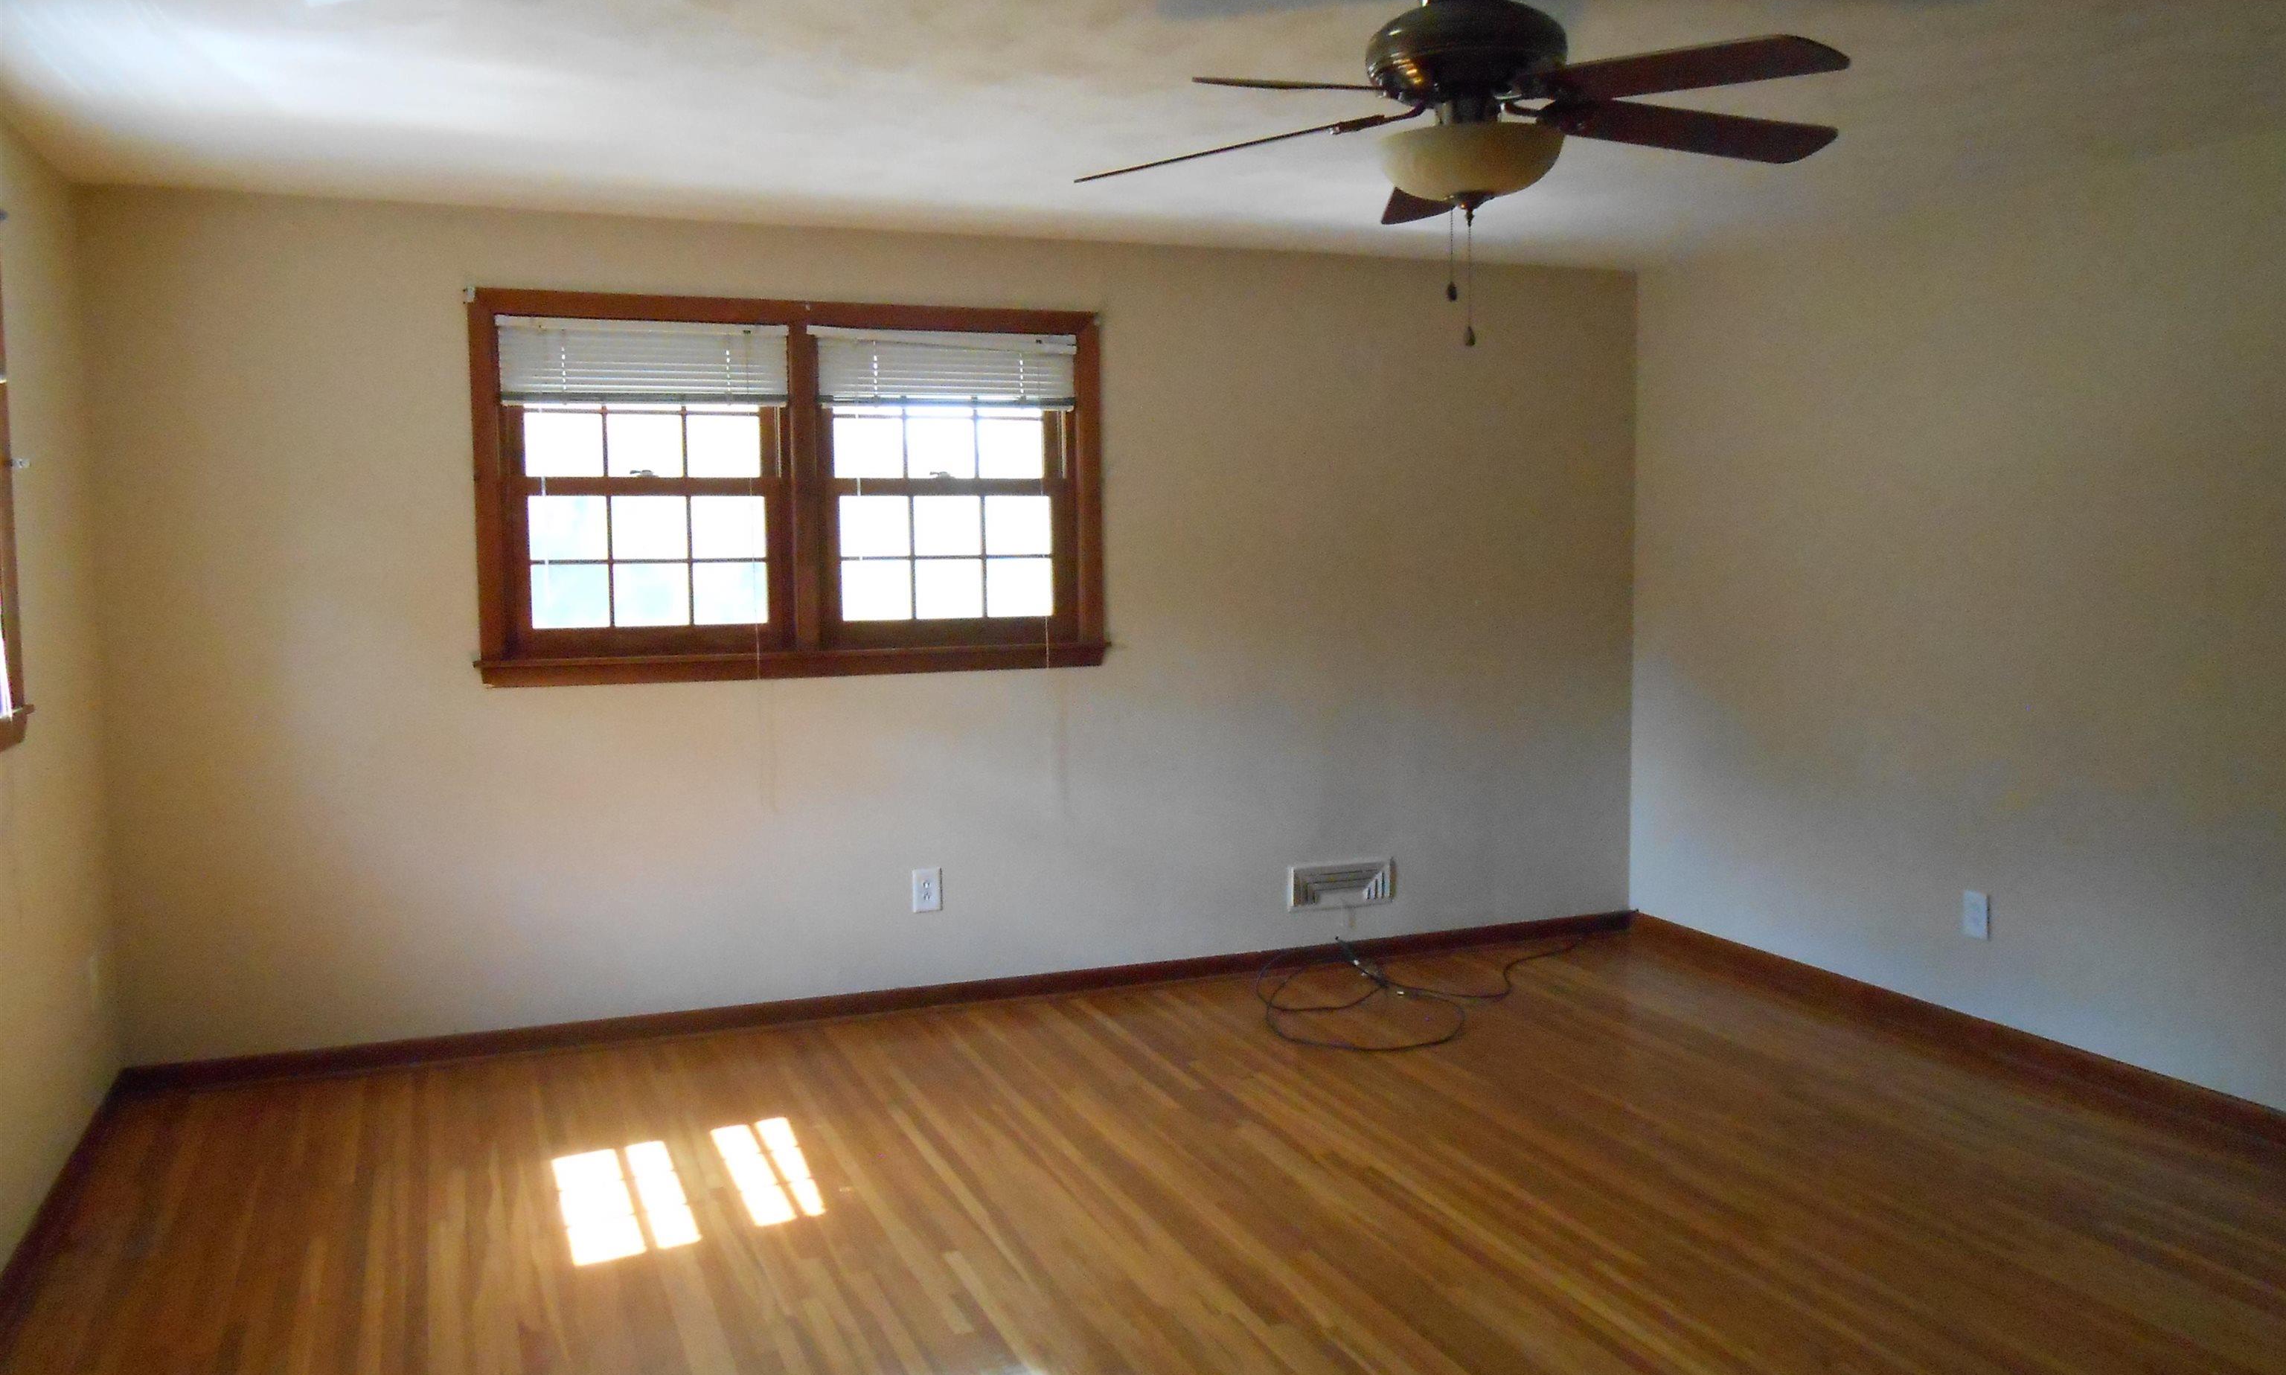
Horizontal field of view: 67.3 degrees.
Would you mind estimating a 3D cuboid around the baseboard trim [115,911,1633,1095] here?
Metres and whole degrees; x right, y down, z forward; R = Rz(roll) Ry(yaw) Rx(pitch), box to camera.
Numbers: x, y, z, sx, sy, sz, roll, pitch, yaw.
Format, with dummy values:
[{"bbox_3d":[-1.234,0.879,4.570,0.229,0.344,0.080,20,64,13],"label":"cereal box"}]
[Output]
[{"bbox_3d":[-0.431,0.923,5.202,4.637,0.084,0.022,-2,5,-21],"label":"baseboard trim"}]

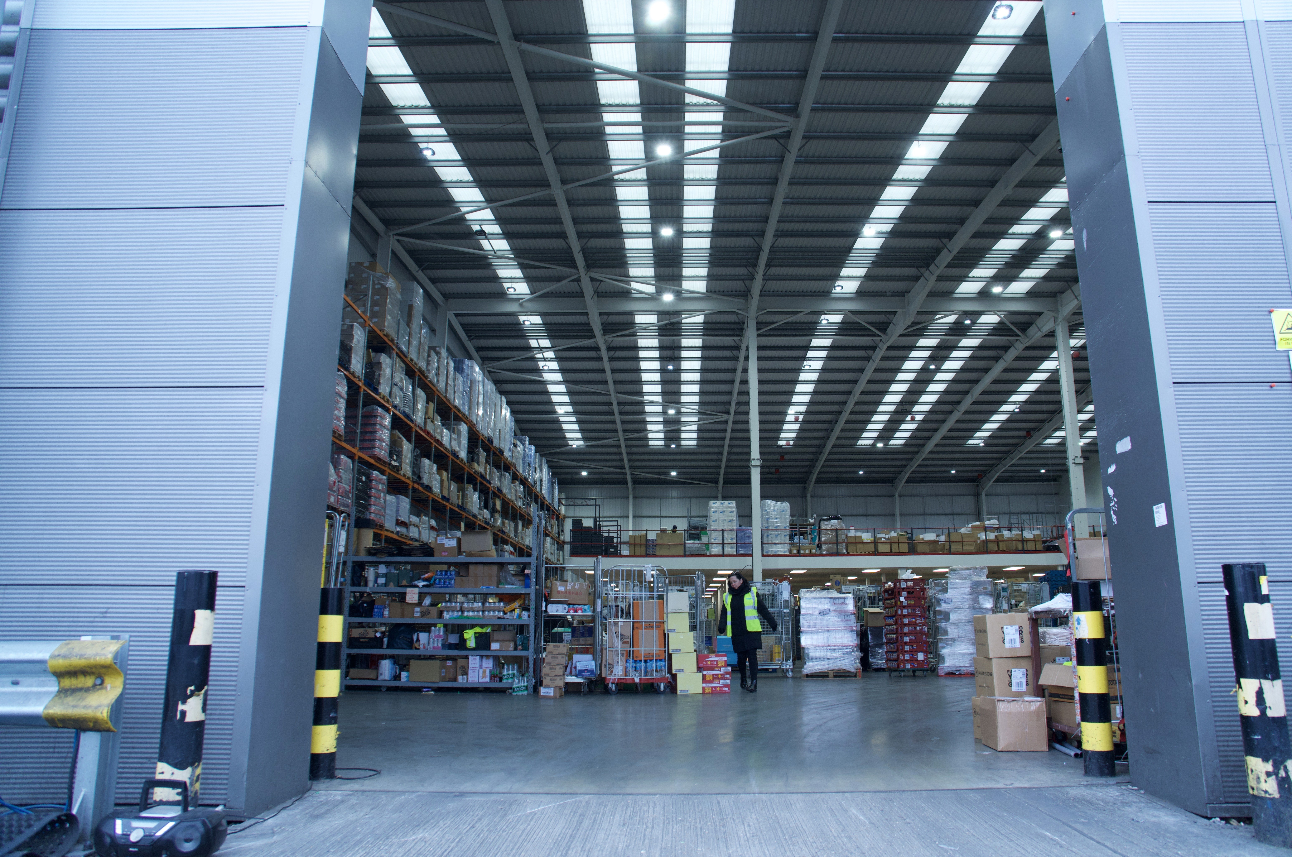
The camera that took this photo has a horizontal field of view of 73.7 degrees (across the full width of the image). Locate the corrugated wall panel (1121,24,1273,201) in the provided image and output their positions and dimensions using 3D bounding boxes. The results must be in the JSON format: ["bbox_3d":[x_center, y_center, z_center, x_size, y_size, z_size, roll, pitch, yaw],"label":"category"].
[{"bbox_3d":[3.271,-1.878,5.152,0.740,1.183,0.080,0,-13,1],"label":"corrugated wall panel"}]

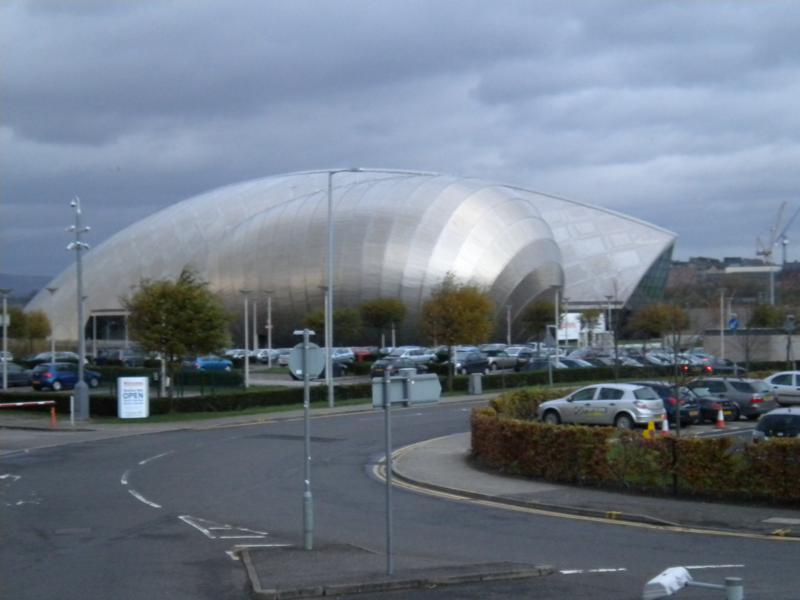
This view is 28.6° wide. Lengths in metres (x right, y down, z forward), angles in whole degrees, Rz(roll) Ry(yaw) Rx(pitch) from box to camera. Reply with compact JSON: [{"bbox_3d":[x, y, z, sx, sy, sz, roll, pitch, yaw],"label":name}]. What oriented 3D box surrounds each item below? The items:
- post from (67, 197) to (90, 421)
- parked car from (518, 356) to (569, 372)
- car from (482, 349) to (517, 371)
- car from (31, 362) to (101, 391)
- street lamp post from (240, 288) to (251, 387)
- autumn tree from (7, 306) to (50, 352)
[{"bbox_3d":[-12.256,0.355,60.046,0.900,8.500,0.750,0,-1,0],"label":"post"},{"bbox_3d":[8.332,3.903,87.000,4.200,1.450,1.750,-1,-1,40],"label":"parked car"},{"bbox_3d":[6.849,3.985,103.000,1.700,1.430,4.000,0,-1,-45],"label":"car"},{"bbox_3d":[-18.117,4.216,85.508,3.900,1.430,1.680,0,-1,-43],"label":"car"},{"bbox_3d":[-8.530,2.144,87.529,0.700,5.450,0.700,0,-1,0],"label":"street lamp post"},{"bbox_3d":[-40.661,3.362,172.029,4.800,5.400,4.600,0,-1,0],"label":"autumn tree"}]

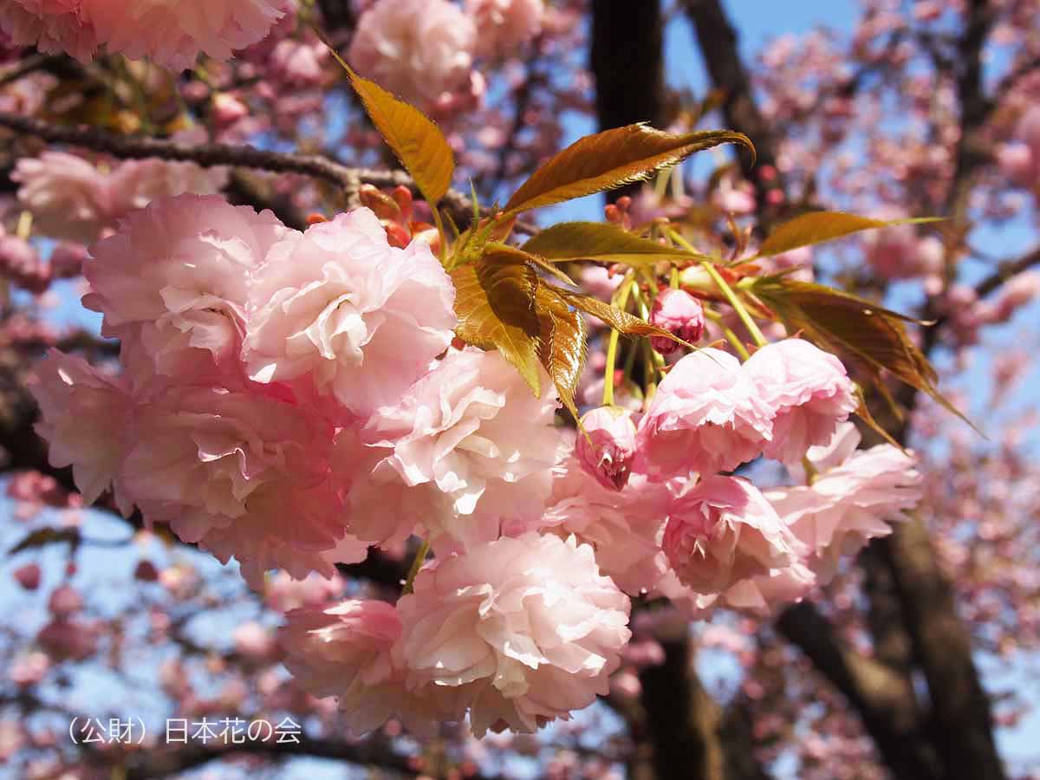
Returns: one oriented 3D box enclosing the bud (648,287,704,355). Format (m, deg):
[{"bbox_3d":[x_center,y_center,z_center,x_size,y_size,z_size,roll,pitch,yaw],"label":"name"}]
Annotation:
[{"bbox_3d":[0.037,-0.016,0.397,0.013,0.016,0.013,3,-27,0],"label":"bud"}]

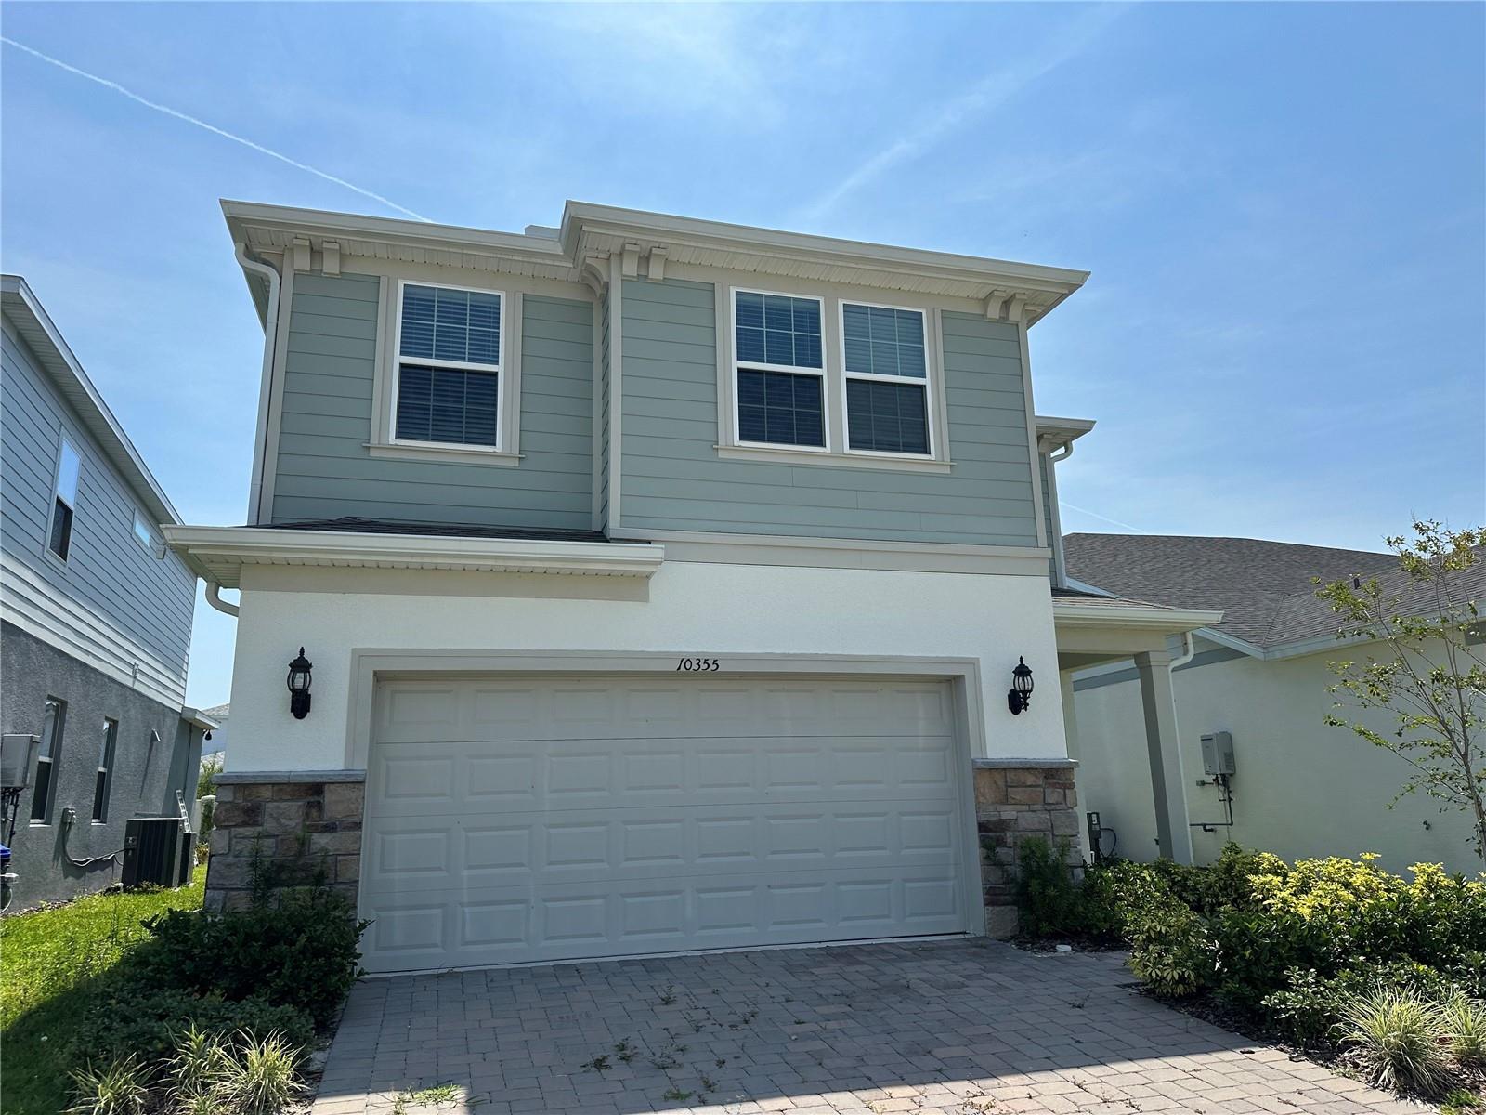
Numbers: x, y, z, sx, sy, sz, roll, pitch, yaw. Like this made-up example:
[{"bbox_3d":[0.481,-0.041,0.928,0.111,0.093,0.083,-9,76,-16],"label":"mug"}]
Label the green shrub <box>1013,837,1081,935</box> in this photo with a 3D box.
[{"bbox_3d":[2.489,2.683,8.373,0.540,0.800,0.510,2,-14,-16],"label":"green shrub"}]

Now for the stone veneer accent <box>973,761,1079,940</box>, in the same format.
[{"bbox_3d":[2.444,2.466,8.856,1.060,1.425,0.180,2,-14,-16],"label":"stone veneer accent"}]

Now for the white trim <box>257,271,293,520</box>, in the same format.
[{"bbox_3d":[-3.866,-1.375,8.571,0.095,2.340,0.090,2,-14,-16],"label":"white trim"}]

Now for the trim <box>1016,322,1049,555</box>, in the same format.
[{"bbox_3d":[2.741,-1.202,9.807,0.090,2.315,0.090,2,-14,-16],"label":"trim"}]

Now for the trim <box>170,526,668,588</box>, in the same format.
[{"bbox_3d":[-2.344,-0.008,7.697,3.455,0.150,0.620,2,-14,-16],"label":"trim"}]

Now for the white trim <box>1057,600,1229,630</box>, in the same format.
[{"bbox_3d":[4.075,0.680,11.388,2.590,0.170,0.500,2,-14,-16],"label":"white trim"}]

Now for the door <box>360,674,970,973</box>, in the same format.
[{"bbox_3d":[-0.434,2.033,8.261,4.850,2.130,0.100,2,-14,-16],"label":"door"}]

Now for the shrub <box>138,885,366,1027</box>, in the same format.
[{"bbox_3d":[-3.054,2.463,6.481,1.210,0.710,0.830,2,-14,-16],"label":"shrub"}]

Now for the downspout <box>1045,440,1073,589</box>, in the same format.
[{"bbox_3d":[4.366,-0.584,13.924,0.440,2.090,0.110,2,-14,-16],"label":"downspout"}]

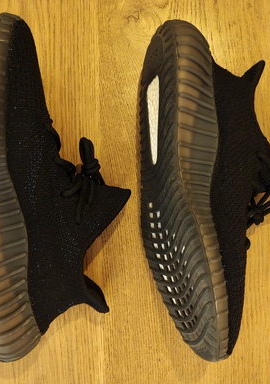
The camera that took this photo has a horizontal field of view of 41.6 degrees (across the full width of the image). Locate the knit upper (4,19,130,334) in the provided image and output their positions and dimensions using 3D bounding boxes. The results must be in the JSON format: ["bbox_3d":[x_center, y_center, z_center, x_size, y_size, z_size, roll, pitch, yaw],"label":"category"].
[{"bbox_3d":[-0.057,-0.013,0.321,0.115,0.100,0.277,0,90,-19],"label":"knit upper"}]

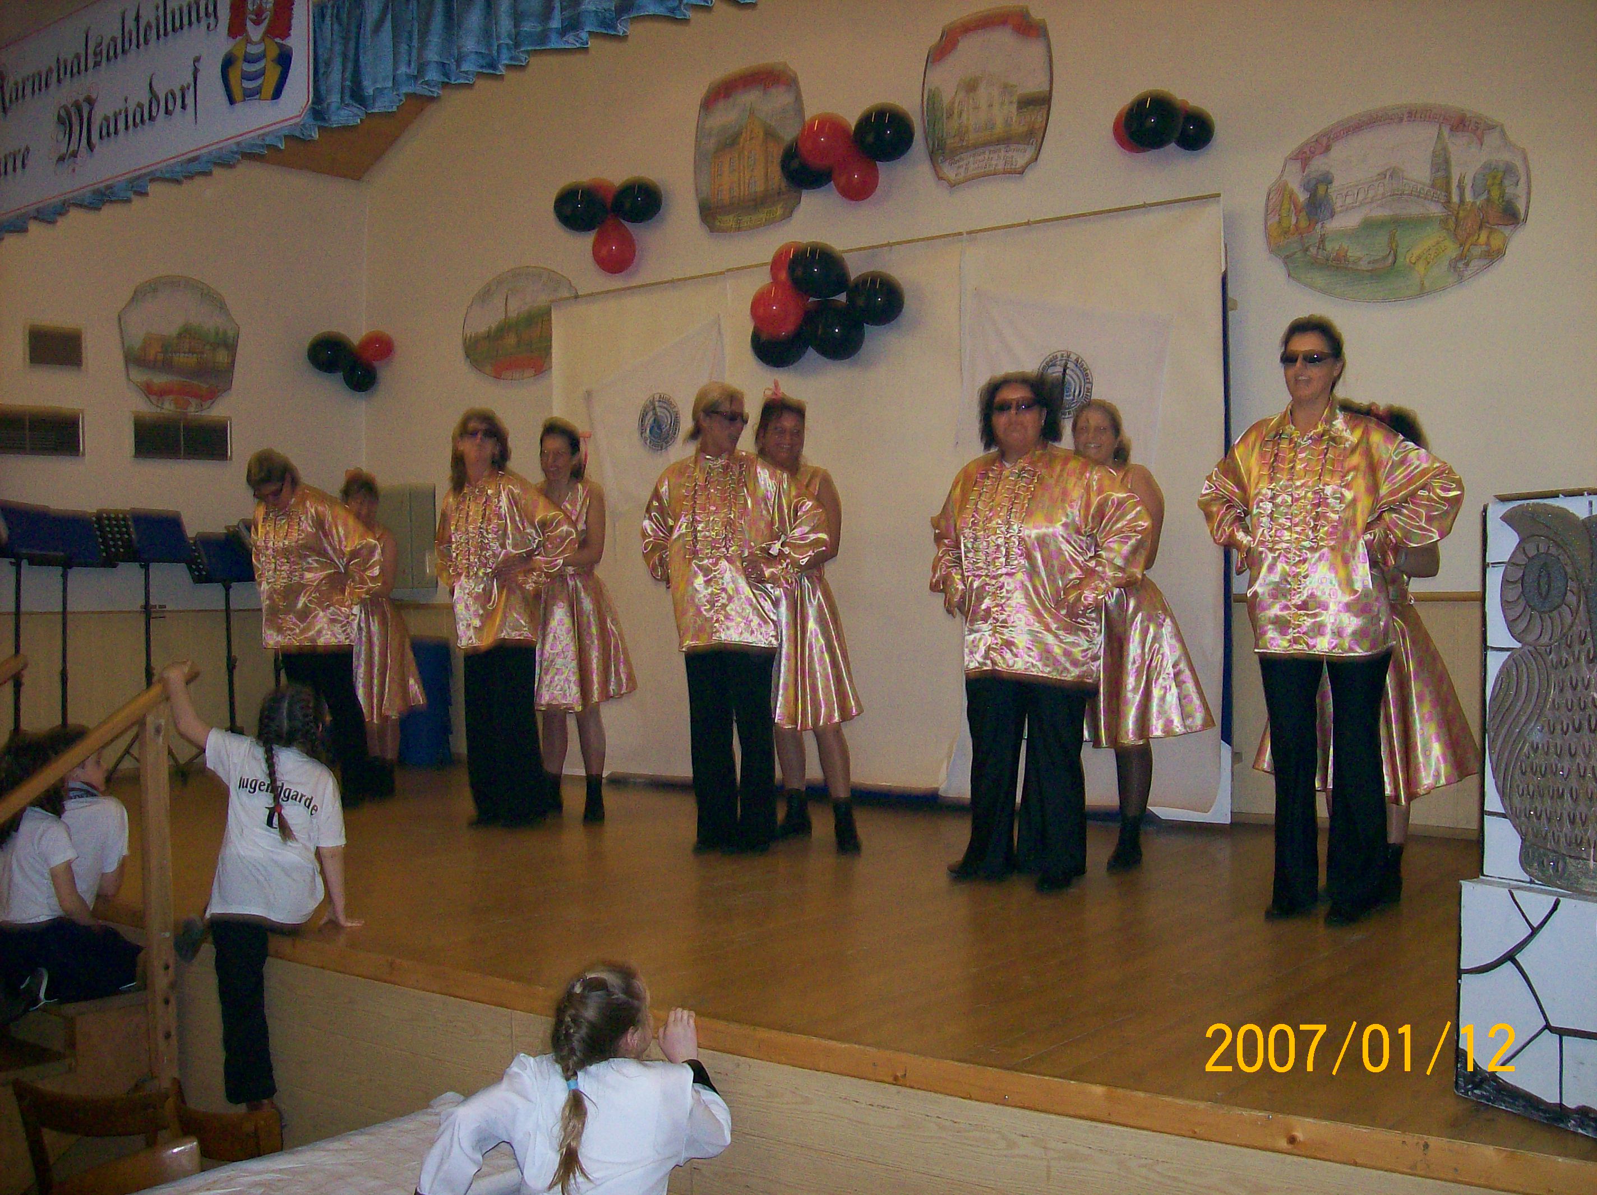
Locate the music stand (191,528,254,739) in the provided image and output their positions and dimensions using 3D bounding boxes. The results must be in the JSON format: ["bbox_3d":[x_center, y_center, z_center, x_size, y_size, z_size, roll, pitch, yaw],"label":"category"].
[{"bbox_3d":[-3.132,0.314,9.146,0.520,1.365,0.500,0,-1,-35],"label":"music stand"}]

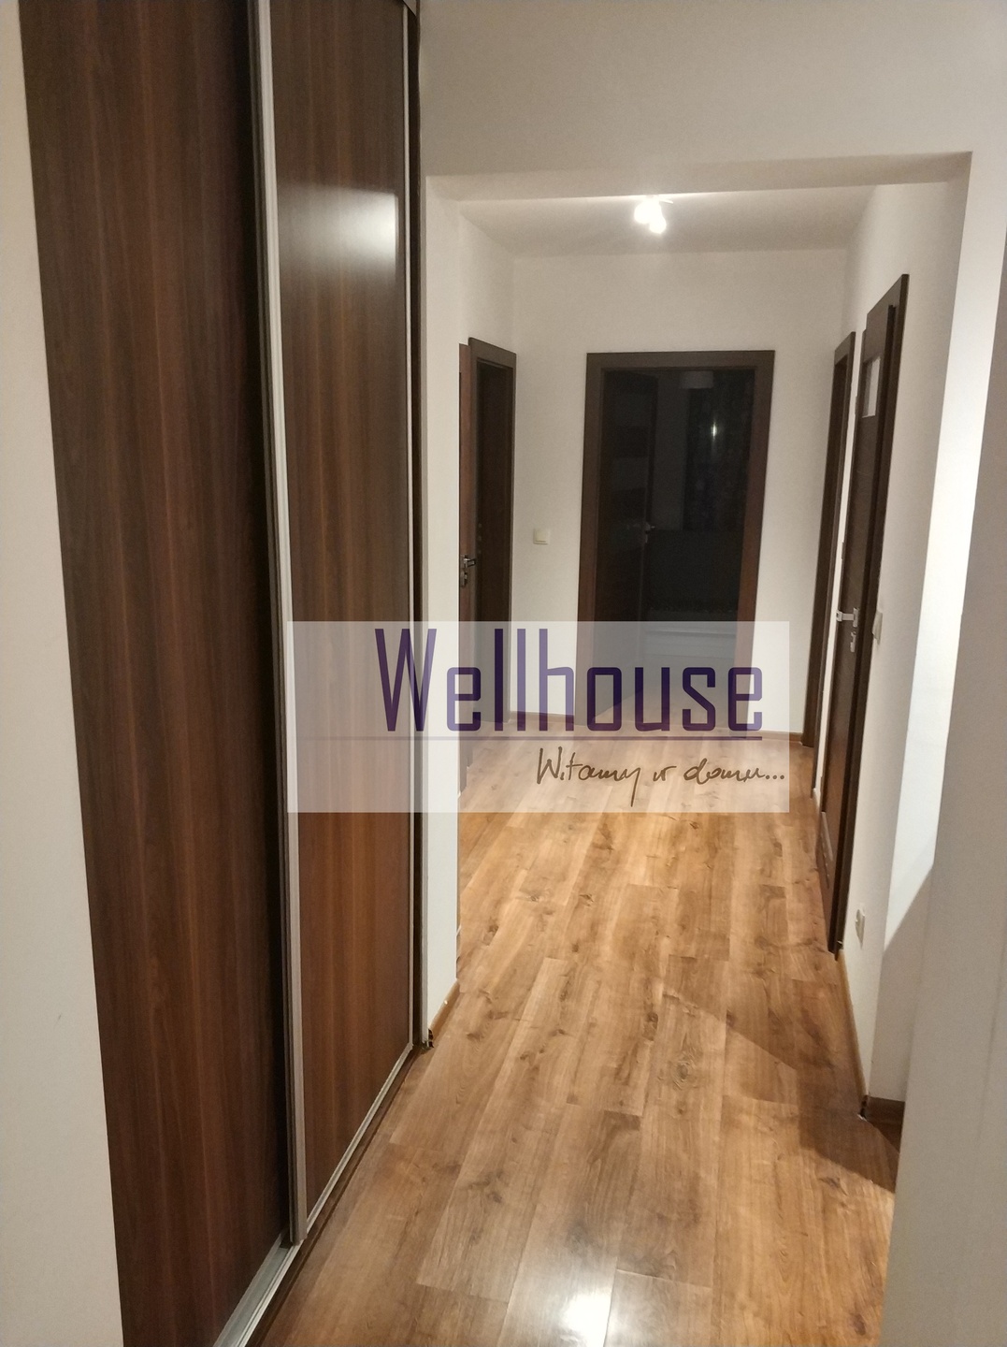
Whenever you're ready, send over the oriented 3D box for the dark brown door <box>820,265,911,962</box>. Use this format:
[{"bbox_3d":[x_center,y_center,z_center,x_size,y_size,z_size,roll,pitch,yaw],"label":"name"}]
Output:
[{"bbox_3d":[1.208,-0.188,3.603,0.080,2.080,0.955,4,13,13],"label":"dark brown door"}]

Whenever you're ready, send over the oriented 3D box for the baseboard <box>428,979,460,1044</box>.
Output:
[{"bbox_3d":[-0.170,0.964,3.012,0.019,0.053,0.287,4,13,13],"label":"baseboard"}]

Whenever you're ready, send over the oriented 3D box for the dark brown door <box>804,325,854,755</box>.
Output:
[{"bbox_3d":[1.598,-0.531,5.129,0.085,2.080,0.910,4,13,13],"label":"dark brown door"}]

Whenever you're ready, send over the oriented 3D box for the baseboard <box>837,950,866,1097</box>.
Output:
[{"bbox_3d":[0.992,0.986,2.989,0.020,0.057,0.810,4,13,13],"label":"baseboard"}]

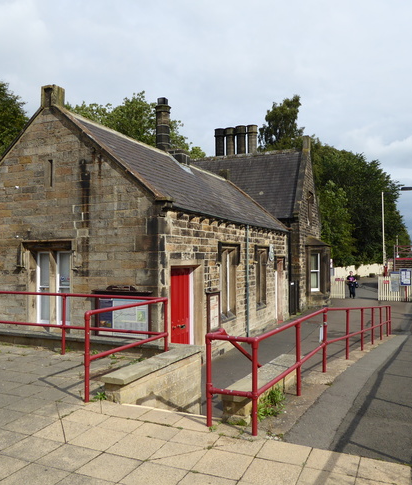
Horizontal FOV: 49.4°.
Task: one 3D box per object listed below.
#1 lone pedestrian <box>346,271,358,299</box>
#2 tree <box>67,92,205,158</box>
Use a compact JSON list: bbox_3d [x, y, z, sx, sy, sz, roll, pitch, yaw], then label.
[{"bbox_3d":[8.700,2.513,26.563,0.600,1.630,0.400,-1,-2,21],"label":"lone pedestrian"},{"bbox_3d":[-5.320,-3.708,32.896,10.500,14.680,10.500,-1,-2,23],"label":"tree"}]

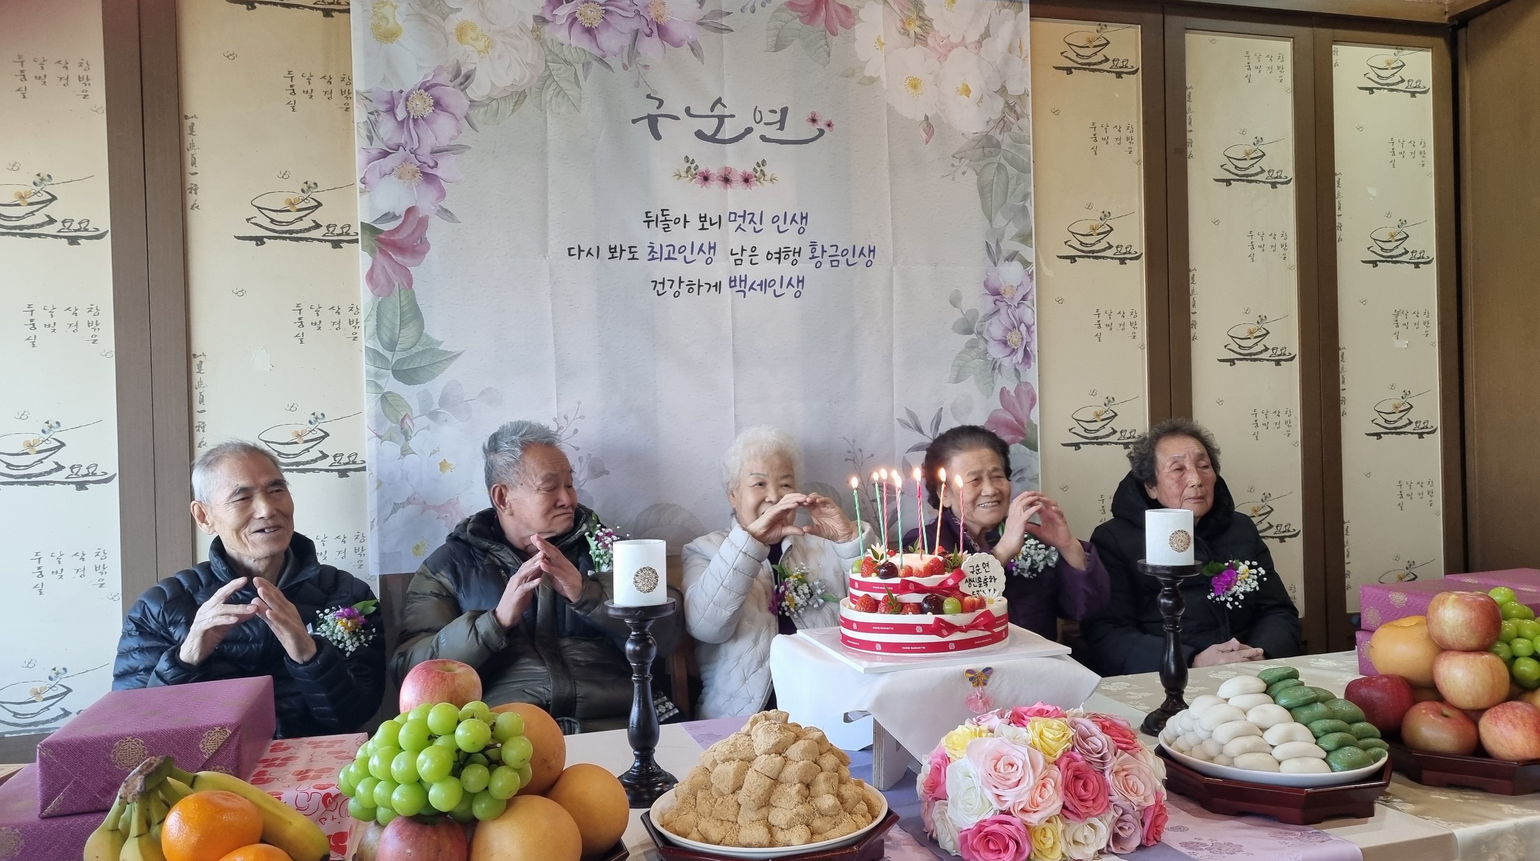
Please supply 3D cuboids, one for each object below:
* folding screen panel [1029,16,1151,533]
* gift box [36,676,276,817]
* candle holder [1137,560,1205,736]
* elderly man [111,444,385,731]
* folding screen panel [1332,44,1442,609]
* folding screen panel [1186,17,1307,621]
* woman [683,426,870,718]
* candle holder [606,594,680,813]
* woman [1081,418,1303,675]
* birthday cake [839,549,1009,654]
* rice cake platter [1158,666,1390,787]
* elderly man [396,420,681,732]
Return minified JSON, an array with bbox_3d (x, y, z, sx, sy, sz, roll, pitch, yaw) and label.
[{"bbox_3d":[0.899,-0.288,3.284,0.379,1.738,0.040,-2,1,-17],"label":"folding screen panel"},{"bbox_3d":[-0.721,0.370,1.392,0.195,0.076,0.275,-2,1,-16],"label":"gift box"},{"bbox_3d":[0.615,0.324,1.767,0.096,0.251,0.096,-2,1,-17],"label":"candle holder"},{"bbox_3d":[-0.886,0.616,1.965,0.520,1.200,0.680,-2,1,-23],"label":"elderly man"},{"bbox_3d":[1.913,-0.317,3.599,0.383,1.738,0.040,-2,1,-17],"label":"folding screen panel"},{"bbox_3d":[1.406,-0.303,3.441,0.380,1.738,0.040,-2,1,-17],"label":"folding screen panel"},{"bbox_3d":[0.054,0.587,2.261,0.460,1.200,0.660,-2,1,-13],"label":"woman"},{"bbox_3d":[-0.164,0.353,1.514,0.095,0.255,0.095,-2,1,-17],"label":"candle holder"},{"bbox_3d":[0.986,0.551,2.509,0.500,1.200,0.660,-2,1,-6],"label":"woman"},{"bbox_3d":[0.225,0.241,1.704,0.246,0.135,0.246,-2,1,0],"label":"birthday cake"},{"bbox_3d":[0.635,0.371,1.474,0.265,0.125,0.265,-2,1,-17],"label":"rice cake platter"},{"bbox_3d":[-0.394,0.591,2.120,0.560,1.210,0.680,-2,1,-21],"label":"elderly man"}]

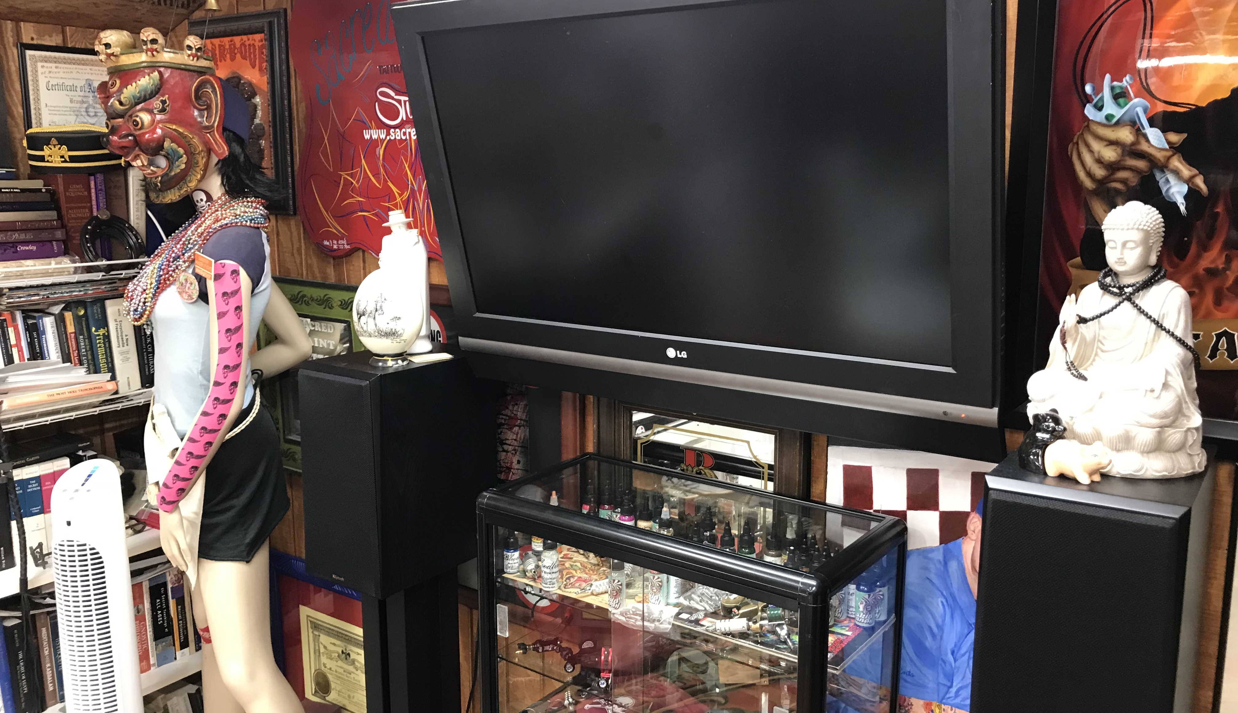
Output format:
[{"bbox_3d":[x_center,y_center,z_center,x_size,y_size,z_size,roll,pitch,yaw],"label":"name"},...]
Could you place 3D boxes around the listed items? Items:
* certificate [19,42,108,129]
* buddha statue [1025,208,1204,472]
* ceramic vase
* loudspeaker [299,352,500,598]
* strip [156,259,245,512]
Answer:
[{"bbox_3d":[-1.376,-0.664,2.586,0.020,0.243,0.313,7,13,35],"label":"certificate"},{"bbox_3d":[0.651,-0.029,1.302,0.175,0.335,0.210,-10,14,-44],"label":"buddha statue"},{"bbox_3d":[-0.462,-0.138,2.003,0.142,0.300,0.142,0,10,0],"label":"ceramic vase"},{"bbox_3d":[-0.458,0.221,2.112,0.225,0.449,0.343,7,13,35],"label":"loudspeaker"},{"bbox_3d":[-0.762,0.054,1.820,0.148,0.455,0.090,-4,11,-22],"label":"strip"}]

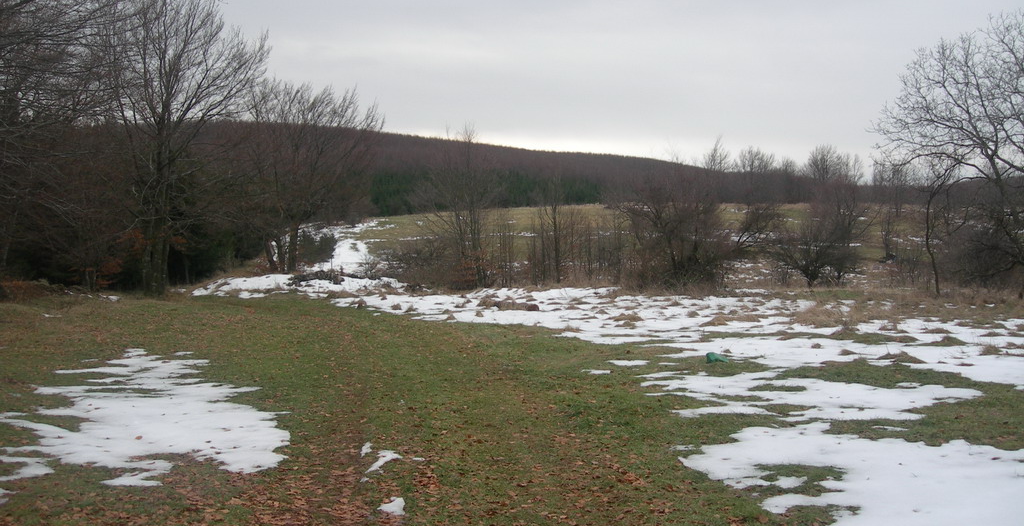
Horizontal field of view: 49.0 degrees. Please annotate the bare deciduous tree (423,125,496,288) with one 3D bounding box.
[{"bbox_3d":[-1.868,-2.010,40.000,2.750,5.700,2.700,0,1,0],"label":"bare deciduous tree"}]

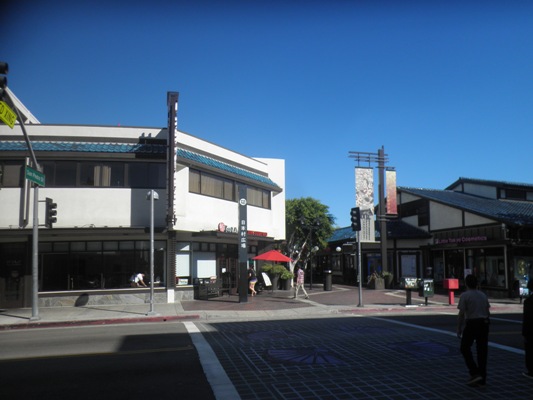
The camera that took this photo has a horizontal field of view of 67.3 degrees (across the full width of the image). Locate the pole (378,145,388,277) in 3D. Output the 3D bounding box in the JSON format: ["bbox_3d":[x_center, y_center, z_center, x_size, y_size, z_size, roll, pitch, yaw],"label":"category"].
[{"bbox_3d":[7.283,0.977,25.076,0.380,8.940,0.380,1,-9,-14],"label":"pole"}]

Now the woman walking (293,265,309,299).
[{"bbox_3d":[1.634,3.920,19.247,0.600,1.590,0.500,-5,-10,26],"label":"woman walking"}]

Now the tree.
[{"bbox_3d":[2.498,2.742,26.319,4.200,6.020,4.200,1,-9,-14],"label":"tree"}]

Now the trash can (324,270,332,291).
[{"bbox_3d":[3.586,4.663,23.160,0.540,1.150,0.540,-1,-9,0],"label":"trash can"}]

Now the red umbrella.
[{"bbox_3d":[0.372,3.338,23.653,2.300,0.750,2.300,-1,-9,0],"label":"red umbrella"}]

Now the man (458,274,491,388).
[{"bbox_3d":[3.239,2.025,6.280,0.520,1.690,0.420,1,-9,-9],"label":"man"}]

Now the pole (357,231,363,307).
[{"bbox_3d":[3.670,2.673,15.750,0.180,2.950,0.180,1,-9,-14],"label":"pole"}]

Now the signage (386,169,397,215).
[{"bbox_3d":[7.994,-0.539,25.404,0.720,2.920,0.060,1,-9,-12],"label":"signage"}]

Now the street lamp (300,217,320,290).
[{"bbox_3d":[2.730,3.241,24.841,0.800,4.580,1.200,1,-9,-14],"label":"street lamp"}]

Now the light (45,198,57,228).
[{"bbox_3d":[-7.561,0.473,14.029,0.380,1.020,0.330,1,-9,-14],"label":"light"}]

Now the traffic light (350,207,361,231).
[{"bbox_3d":[3.566,0.741,16.044,0.340,0.950,0.320,4,-10,-28],"label":"traffic light"}]

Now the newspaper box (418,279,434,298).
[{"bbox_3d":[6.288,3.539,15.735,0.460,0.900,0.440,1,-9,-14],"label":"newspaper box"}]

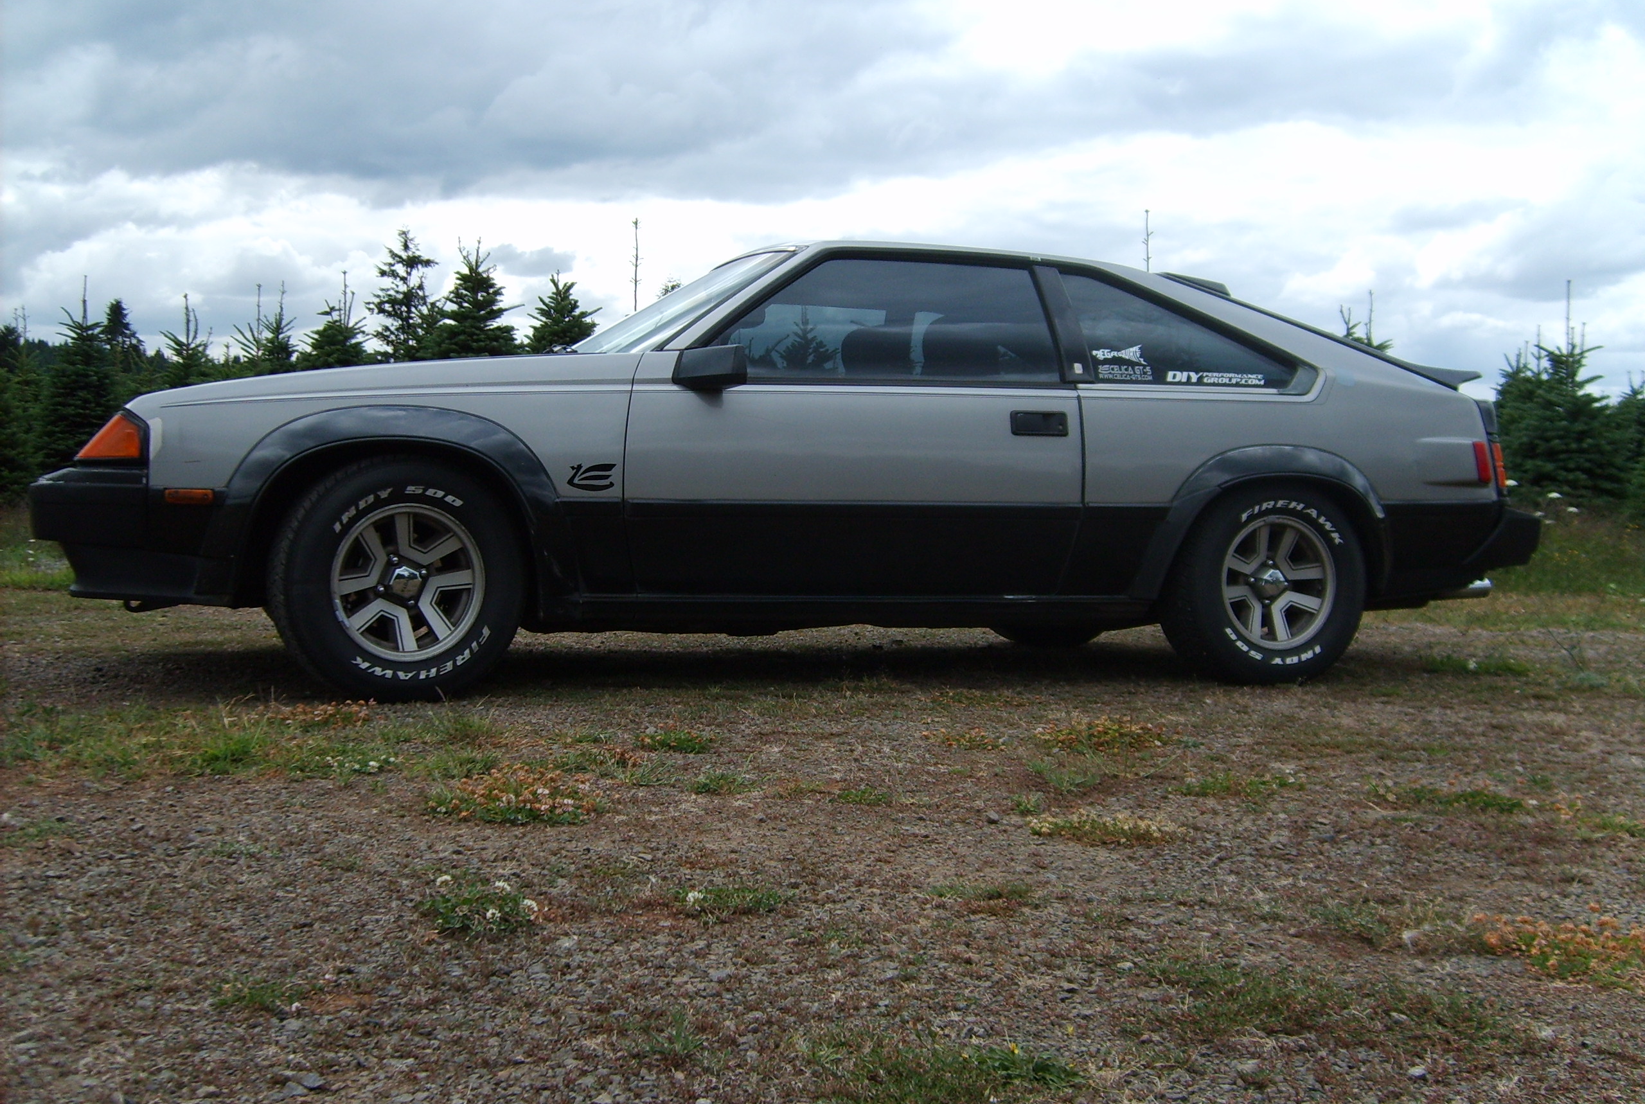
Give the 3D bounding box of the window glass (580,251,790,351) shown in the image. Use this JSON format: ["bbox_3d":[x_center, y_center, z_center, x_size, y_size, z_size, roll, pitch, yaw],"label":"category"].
[{"bbox_3d":[-0.513,-0.725,5.214,0.596,0.150,1.380,-35,11,-13],"label":"window glass"}]

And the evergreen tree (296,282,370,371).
[{"bbox_3d":[-4.518,-1.200,15.474,1.100,2.618,1.100,0,1,-16],"label":"evergreen tree"}]

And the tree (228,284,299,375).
[{"bbox_3d":[-5.510,-1.290,16.473,1.100,2.735,1.100,0,1,-16],"label":"tree"}]

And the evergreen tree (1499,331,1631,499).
[{"bbox_3d":[6.685,-0.960,14.976,1.250,2.426,1.250,0,1,-16],"label":"evergreen tree"}]

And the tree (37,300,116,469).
[{"bbox_3d":[-6.678,-1.144,14.976,1.000,2.475,1.000,0,1,-16],"label":"tree"}]

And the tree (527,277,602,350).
[{"bbox_3d":[-2.398,-1.195,15.174,1.050,2.671,1.050,0,1,-16],"label":"tree"}]

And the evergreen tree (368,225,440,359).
[{"bbox_3d":[-5.007,-1.936,19.962,1.400,3.901,1.400,0,1,-16],"label":"evergreen tree"}]

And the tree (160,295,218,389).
[{"bbox_3d":[-6.276,-1.237,16.474,1.050,2.611,1.050,0,1,-16],"label":"tree"}]

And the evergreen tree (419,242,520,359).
[{"bbox_3d":[-3.171,-1.352,15.171,1.200,2.967,1.200,0,1,-16],"label":"evergreen tree"}]

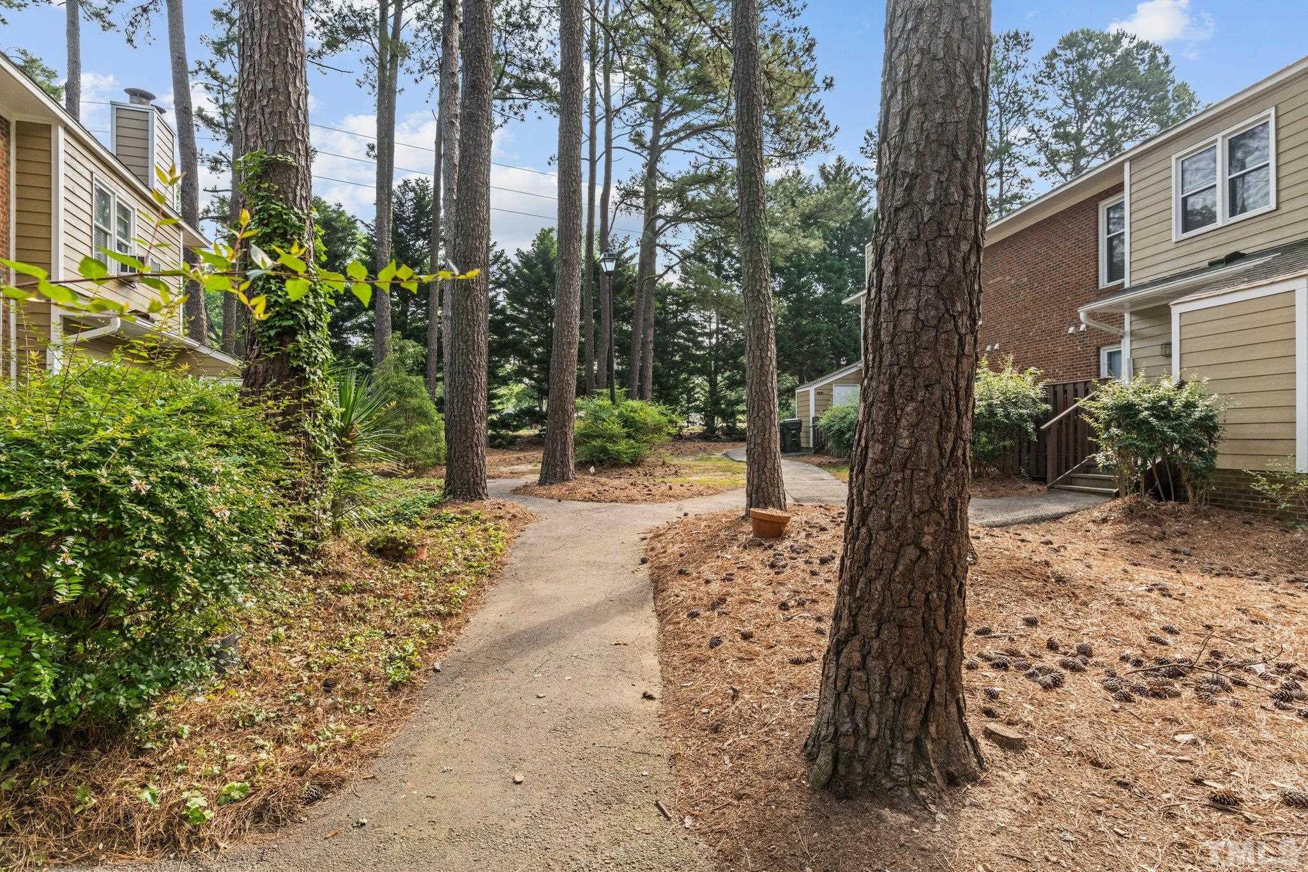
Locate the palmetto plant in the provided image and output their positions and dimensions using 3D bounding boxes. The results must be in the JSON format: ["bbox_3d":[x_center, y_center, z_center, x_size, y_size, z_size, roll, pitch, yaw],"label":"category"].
[{"bbox_3d":[-3.470,0.136,7.800,1.200,1.821,1.200,0,0,0],"label":"palmetto plant"}]

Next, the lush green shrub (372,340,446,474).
[{"bbox_3d":[-5.026,-0.617,14.000,1.900,2.664,1.800,0,0,0],"label":"lush green shrub"}]

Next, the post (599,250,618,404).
[{"bbox_3d":[-0.983,-1.848,16.000,0.410,4.929,0.410,0,0,0],"label":"post"}]

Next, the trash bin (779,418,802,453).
[{"bbox_3d":[4.513,-0.004,22.500,0.650,1.125,0.780,0,0,0],"label":"trash bin"}]

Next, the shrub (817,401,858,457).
[{"bbox_3d":[5.650,-0.225,20.800,1.600,1.706,1.500,0,0,0],"label":"shrub"}]

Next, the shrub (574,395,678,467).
[{"bbox_3d":[-0.841,-0.143,16.000,2.750,1.610,2.400,0,0,0],"label":"shrub"}]

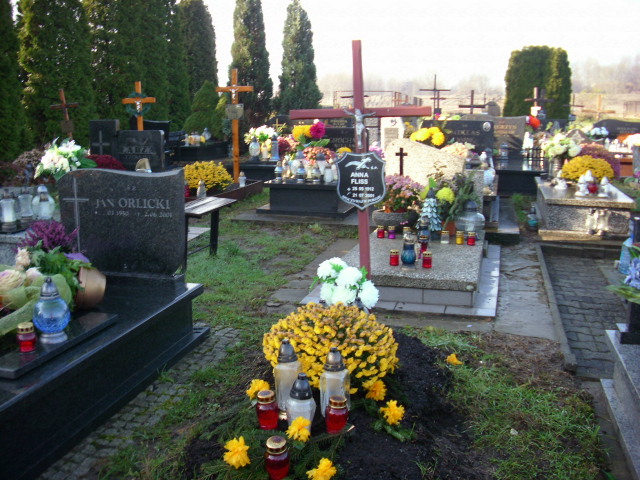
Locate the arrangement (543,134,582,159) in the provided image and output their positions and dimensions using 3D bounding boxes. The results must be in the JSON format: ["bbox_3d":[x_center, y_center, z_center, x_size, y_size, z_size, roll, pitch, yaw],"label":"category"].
[{"bbox_3d":[3.142,-1.210,8.900,0.480,0.370,0.430,3,12,14],"label":"arrangement"}]

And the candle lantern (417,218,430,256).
[{"bbox_3d":[0.897,-0.067,5.846,0.109,0.263,0.109,3,11,14],"label":"candle lantern"}]

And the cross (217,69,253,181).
[{"bbox_3d":[-1.425,-1.916,11.400,0.630,1.880,0.110,3,11,15],"label":"cross"}]

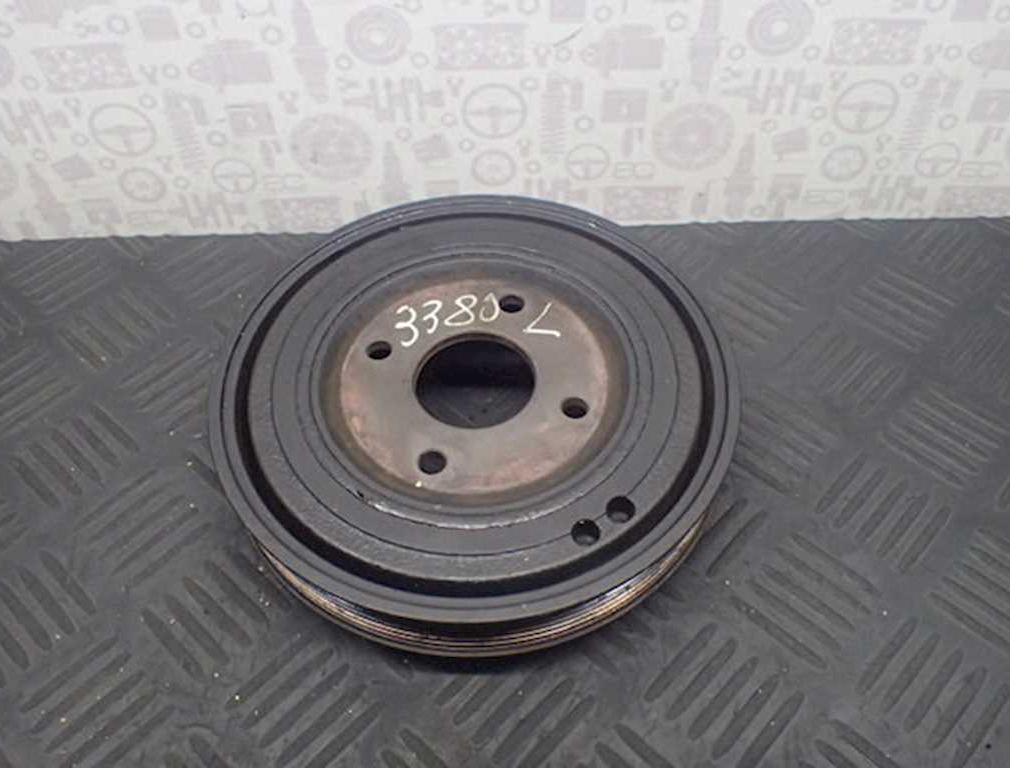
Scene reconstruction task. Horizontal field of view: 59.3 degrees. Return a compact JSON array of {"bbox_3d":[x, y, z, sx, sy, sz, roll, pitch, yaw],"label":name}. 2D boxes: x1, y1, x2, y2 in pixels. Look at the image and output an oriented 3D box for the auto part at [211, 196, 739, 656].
[{"bbox_3d":[-0.009,0.004,0.278,0.158,0.027,0.158,-2,53,0],"label":"auto part"}]

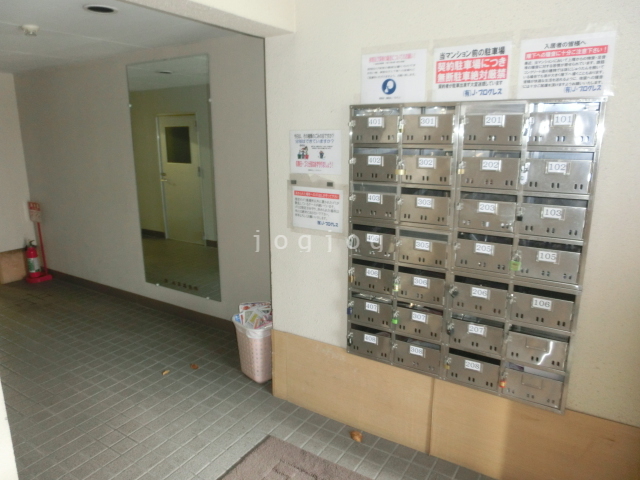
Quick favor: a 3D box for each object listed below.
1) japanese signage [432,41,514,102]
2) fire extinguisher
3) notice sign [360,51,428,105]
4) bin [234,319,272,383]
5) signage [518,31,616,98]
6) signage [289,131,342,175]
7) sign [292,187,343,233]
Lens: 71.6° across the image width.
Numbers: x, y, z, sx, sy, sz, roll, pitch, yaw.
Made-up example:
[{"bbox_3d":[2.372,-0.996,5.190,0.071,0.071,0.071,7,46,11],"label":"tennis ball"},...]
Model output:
[{"bbox_3d":[0.602,-0.669,1.776,0.300,0.210,0.010,8,15,31],"label":"japanese signage"},{"bbox_3d":[-3.183,0.219,4.928,0.155,0.450,0.145,-8,15,-33],"label":"fire extinguisher"},{"bbox_3d":[0.318,-0.712,1.946,0.300,0.210,0.010,8,15,31],"label":"notice sign"},{"bbox_3d":[-0.390,0.710,2.950,0.290,0.390,0.240,12,18,43],"label":"bin"},{"bbox_3d":[0.886,-0.628,1.606,0.300,0.210,0.010,8,15,31],"label":"signage"},{"bbox_3d":[-0.025,-0.437,2.225,0.300,0.210,0.010,8,15,31],"label":"signage"},{"bbox_3d":[-0.014,-0.154,2.240,0.297,0.210,0.010,8,15,30],"label":"sign"}]

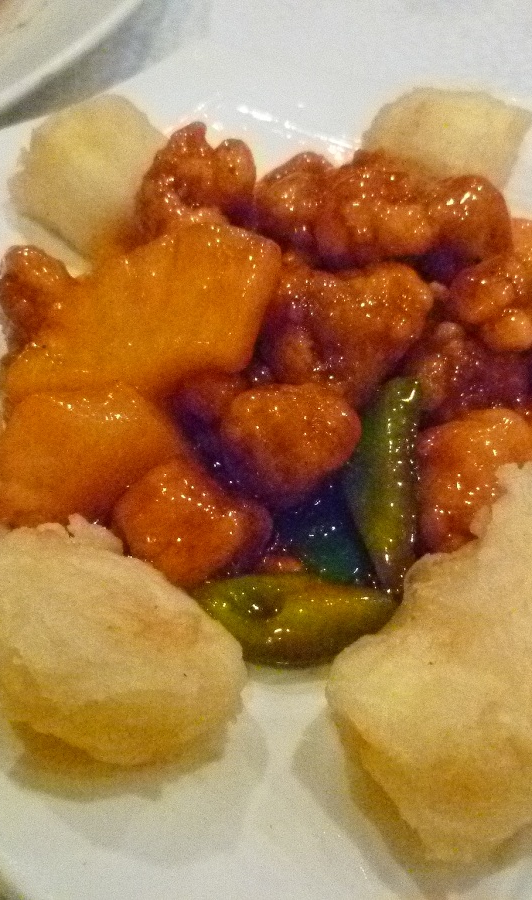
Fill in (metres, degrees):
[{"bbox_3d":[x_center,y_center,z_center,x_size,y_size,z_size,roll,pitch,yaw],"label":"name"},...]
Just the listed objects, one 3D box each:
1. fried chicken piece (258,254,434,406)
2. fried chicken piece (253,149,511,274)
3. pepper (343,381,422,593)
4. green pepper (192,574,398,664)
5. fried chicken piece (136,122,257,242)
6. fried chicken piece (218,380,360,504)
[{"bbox_3d":[0.023,-0.034,0.285,0.048,0.034,0.043,-15,55,-13],"label":"fried chicken piece"},{"bbox_3d":[0.037,-0.077,0.317,0.084,0.034,0.033,9,53,5],"label":"fried chicken piece"},{"bbox_3d":[0.031,0.008,0.261,0.017,0.025,0.067,-1,53,-3],"label":"pepper"},{"bbox_3d":[0.007,0.042,0.238,0.053,0.021,0.021,1,53,-1],"label":"green pepper"},{"bbox_3d":[-0.022,-0.086,0.323,0.040,0.036,0.046,1,53,-1],"label":"fried chicken piece"},{"bbox_3d":[0.006,-0.001,0.260,0.039,0.031,0.030,1,53,-1],"label":"fried chicken piece"}]

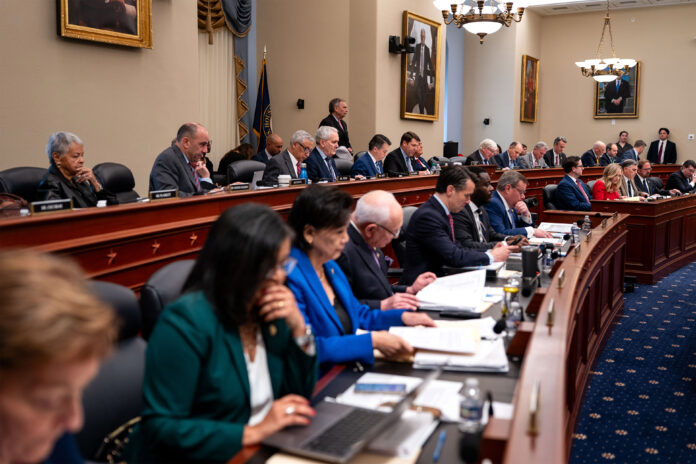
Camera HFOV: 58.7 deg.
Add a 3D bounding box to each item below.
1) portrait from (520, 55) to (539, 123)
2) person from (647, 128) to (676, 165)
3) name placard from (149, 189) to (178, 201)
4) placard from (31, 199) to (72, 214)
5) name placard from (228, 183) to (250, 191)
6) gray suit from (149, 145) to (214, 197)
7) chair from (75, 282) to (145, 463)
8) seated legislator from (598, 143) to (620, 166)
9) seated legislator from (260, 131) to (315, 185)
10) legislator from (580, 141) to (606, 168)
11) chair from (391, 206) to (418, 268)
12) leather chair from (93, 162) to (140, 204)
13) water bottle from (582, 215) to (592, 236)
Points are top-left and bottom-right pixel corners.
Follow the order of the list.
[{"bbox_3d":[3.385,-2.691,11.600,0.080,1.230,0.940,6,10,34],"label":"portrait"},{"bbox_3d":[5.418,-0.933,10.825,0.530,1.750,0.340,5,9,29],"label":"person"},{"bbox_3d":[-1.190,-0.237,4.000,0.045,0.054,0.260,3,8,22],"label":"name placard"},{"bbox_3d":[-1.565,-0.130,3.270,0.045,0.054,0.260,3,8,22],"label":"placard"},{"bbox_3d":[-0.721,-0.299,4.150,0.035,0.050,0.220,4,9,28],"label":"name placard"},{"bbox_3d":[-1.089,-0.239,4.117,0.480,0.680,0.500,3,8,21],"label":"gray suit"},{"bbox_3d":[-0.513,0.690,1.727,0.660,1.100,0.640,3,8,19],"label":"chair"},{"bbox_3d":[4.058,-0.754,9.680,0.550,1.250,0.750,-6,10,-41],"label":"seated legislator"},{"bbox_3d":[-0.422,-0.219,5.284,0.800,1.280,0.550,5,9,30],"label":"seated legislator"},{"bbox_3d":[3.584,-0.718,9.241,0.750,1.270,0.580,8,11,43],"label":"legislator"},{"bbox_3d":[0.592,0.419,3.458,0.660,1.100,0.650,5,9,29],"label":"chair"},{"bbox_3d":[-1.343,0.090,4.062,0.660,1.080,0.640,3,8,17],"label":"leather chair"},{"bbox_3d":[1.704,-0.039,4.400,0.062,0.155,0.062,0,8,0],"label":"water bottle"}]

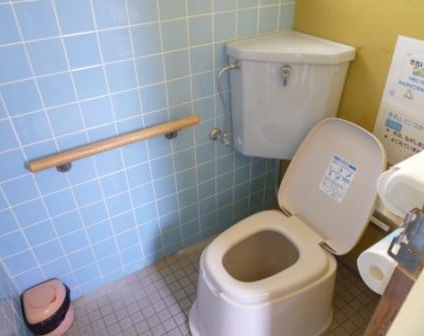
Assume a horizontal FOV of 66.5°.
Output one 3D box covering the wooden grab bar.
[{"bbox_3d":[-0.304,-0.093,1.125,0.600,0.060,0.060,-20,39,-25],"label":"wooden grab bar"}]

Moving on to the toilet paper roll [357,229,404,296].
[{"bbox_3d":[0.371,0.187,0.651,0.115,0.097,0.097,-20,39,-25],"label":"toilet paper roll"}]

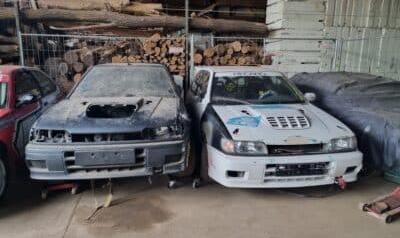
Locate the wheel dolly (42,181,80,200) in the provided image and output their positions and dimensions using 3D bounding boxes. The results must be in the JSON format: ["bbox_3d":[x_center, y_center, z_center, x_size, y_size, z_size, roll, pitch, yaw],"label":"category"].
[{"bbox_3d":[-1.648,0.783,3.559,0.420,0.130,0.420,-4,11,-22],"label":"wheel dolly"}]

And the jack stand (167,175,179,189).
[{"bbox_3d":[-0.342,0.748,3.713,0.160,0.180,0.160,-1,10,-6],"label":"jack stand"}]

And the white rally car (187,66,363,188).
[{"bbox_3d":[0.676,-0.088,4.799,1.690,1.450,3.970,-1,10,-8],"label":"white rally car"}]

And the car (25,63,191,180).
[{"bbox_3d":[-1.120,-0.148,4.805,1.690,1.440,3.970,-1,10,-6],"label":"car"}]

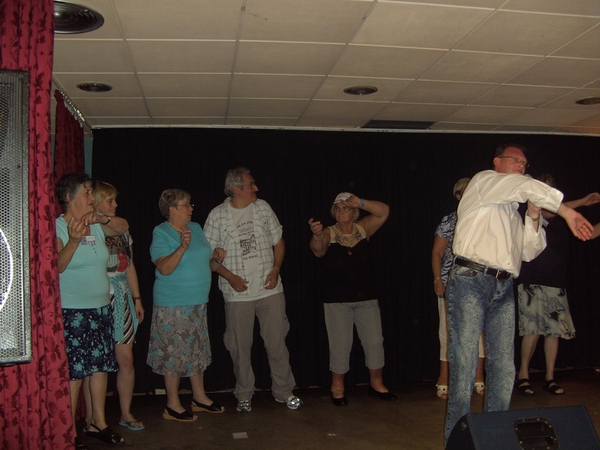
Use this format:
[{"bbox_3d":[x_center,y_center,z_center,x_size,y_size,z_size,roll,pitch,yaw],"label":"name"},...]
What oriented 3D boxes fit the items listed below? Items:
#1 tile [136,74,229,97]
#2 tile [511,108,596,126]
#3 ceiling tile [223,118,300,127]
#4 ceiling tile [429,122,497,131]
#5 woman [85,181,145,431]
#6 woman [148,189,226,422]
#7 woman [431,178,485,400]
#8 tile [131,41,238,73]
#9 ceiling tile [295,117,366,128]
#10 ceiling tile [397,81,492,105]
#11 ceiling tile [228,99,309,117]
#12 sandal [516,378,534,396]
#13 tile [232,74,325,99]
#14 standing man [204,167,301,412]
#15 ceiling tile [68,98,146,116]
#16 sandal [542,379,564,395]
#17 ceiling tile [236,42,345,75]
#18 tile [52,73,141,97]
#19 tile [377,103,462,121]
[{"bbox_3d":[-0.759,-0.933,4.271,0.600,0.025,0.600,0,-4,-9],"label":"tile"},{"bbox_3d":[2.079,-0.900,5.323,0.600,0.025,0.600,0,-4,-9],"label":"tile"},{"bbox_3d":[-0.343,-0.865,5.542,0.600,0.025,0.600,0,-4,-9],"label":"ceiling tile"},{"bbox_3d":[1.432,-0.870,5.810,0.600,0.025,0.600,0,-4,-9],"label":"ceiling tile"},{"bbox_3d":[-1.177,0.498,3.968,0.400,1.570,0.470,-4,-5,43],"label":"woman"},{"bbox_3d":[-0.757,0.520,4.340,0.480,1.560,0.500,-3,-4,35],"label":"woman"},{"bbox_3d":[1.284,0.478,5.028,0.470,1.710,0.330,0,-4,-8],"label":"woman"},{"bbox_3d":[-0.670,-0.970,3.679,0.600,0.025,0.600,0,-4,-9],"label":"tile"},{"bbox_3d":[0.275,-0.871,5.411,0.600,0.025,0.270,0,-4,-8],"label":"ceiling tile"},{"bbox_3d":[1.014,-0.939,4.524,0.600,0.025,0.600,0,-4,-8],"label":"ceiling tile"},{"bbox_3d":[-0.257,-0.899,4.937,0.600,0.025,0.600,0,-4,-8],"label":"ceiling tile"},{"bbox_3d":[1.746,1.250,4.962,0.095,0.090,0.245,0,-4,-8],"label":"sandal"},{"bbox_3d":[-0.169,-0.937,4.345,0.600,0.025,0.600,0,-4,-8],"label":"tile"},{"bbox_3d":[-0.347,0.459,4.640,0.660,1.770,0.450,0,-4,-16],"label":"standing man"},{"bbox_3d":[-1.427,-0.882,4.780,0.600,0.025,0.600,0,-4,-9],"label":"ceiling tile"},{"bbox_3d":[1.893,1.217,4.764,0.095,0.085,0.240,1,-4,-32],"label":"sandal"},{"bbox_3d":[-0.081,-0.975,3.753,0.600,0.025,0.600,0,-4,-8],"label":"ceiling tile"},{"bbox_3d":[-1.337,-0.912,4.178,0.600,0.025,0.600,0,-4,-8],"label":"tile"},{"bbox_3d":[0.933,-0.908,5.128,0.600,0.025,0.600,0,-4,-9],"label":"tile"}]

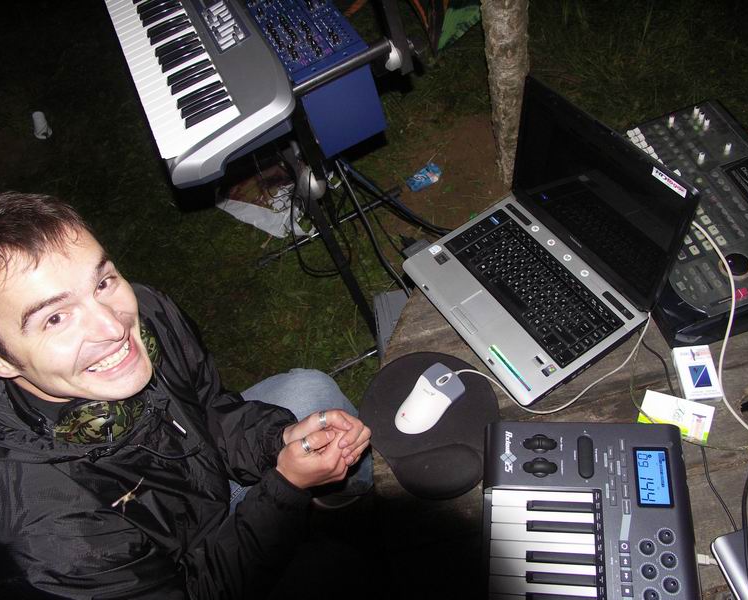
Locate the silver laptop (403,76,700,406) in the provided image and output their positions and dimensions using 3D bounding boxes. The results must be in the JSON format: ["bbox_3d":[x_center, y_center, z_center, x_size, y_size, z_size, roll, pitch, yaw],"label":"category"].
[{"bbox_3d":[0.248,-0.098,1.052,0.312,0.292,0.364,-33,55,-9],"label":"silver laptop"}]

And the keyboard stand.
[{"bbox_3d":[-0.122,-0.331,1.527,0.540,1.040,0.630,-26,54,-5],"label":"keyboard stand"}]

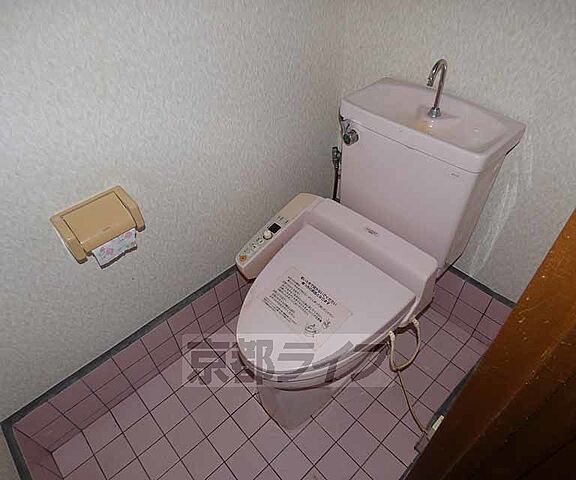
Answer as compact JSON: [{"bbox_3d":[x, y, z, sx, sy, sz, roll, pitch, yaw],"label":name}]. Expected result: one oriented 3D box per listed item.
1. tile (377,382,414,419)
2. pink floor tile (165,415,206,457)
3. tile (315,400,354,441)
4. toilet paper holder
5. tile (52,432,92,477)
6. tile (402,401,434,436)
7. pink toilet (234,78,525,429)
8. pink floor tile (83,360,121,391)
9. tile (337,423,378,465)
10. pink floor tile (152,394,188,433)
[{"bbox_3d":[0.369,0.542,1.177,0.098,0.010,0.098,-34,52,-28],"label":"tile"},{"bbox_3d":[-0.337,0.645,1.133,0.097,0.010,0.097,-33,50,-27],"label":"pink floor tile"},{"bbox_3d":[0.159,0.600,1.153,0.098,0.010,0.098,-34,52,-28],"label":"tile"},{"bbox_3d":[-0.429,-0.034,0.799,0.163,0.090,0.100,-34,52,-28],"label":"toilet paper holder"},{"bbox_3d":[-0.699,0.705,1.135,0.098,0.010,0.100,-34,50,-28],"label":"tile"},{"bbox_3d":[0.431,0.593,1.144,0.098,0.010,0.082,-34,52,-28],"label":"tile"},{"bbox_3d":[0.146,0.065,1.080,0.795,0.825,0.530,-34,52,-28],"label":"pink toilet"},{"bbox_3d":[-0.601,0.437,1.119,0.098,0.098,0.010,-34,52,-28],"label":"pink floor tile"},{"bbox_3d":[0.230,0.654,1.112,0.098,0.010,0.100,-34,50,-28],"label":"tile"},{"bbox_3d":[-0.411,0.609,1.214,0.098,0.010,0.100,-34,50,-28],"label":"pink floor tile"}]

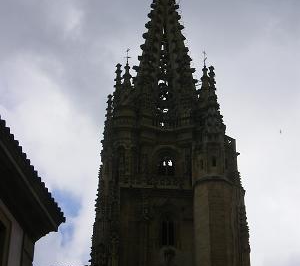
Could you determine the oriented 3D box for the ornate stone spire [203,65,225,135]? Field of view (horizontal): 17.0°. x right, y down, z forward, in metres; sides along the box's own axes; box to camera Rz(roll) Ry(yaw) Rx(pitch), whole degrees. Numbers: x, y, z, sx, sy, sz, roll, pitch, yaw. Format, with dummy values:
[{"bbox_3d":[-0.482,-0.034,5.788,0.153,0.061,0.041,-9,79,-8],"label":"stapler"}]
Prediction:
[{"bbox_3d":[5.189,-3.004,83.930,1.800,6.680,1.800,2,-37,-2],"label":"ornate stone spire"}]

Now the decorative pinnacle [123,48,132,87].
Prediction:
[{"bbox_3d":[-1.945,-5.745,88.444,0.870,4.240,0.870,2,-37,-2],"label":"decorative pinnacle"}]

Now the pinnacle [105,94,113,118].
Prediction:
[{"bbox_3d":[-3.461,-2.326,84.646,0.670,2.490,0.670,2,-37,-2],"label":"pinnacle"}]

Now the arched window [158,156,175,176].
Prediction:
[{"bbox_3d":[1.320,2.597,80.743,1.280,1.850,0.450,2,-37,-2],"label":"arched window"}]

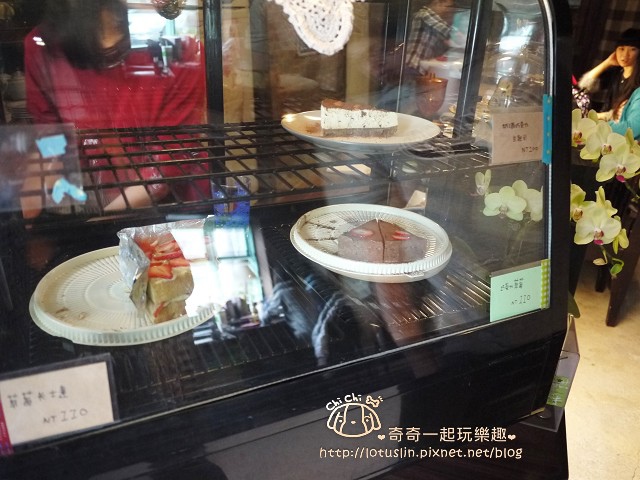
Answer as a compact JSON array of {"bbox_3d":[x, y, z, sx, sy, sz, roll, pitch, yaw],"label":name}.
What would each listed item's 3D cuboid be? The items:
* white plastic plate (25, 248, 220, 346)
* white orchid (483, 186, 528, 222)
[{"bbox_3d":[-0.251,0.064,0.701,0.250,0.020,0.250,3,25,-1],"label":"white plastic plate"},{"bbox_3d":[0.317,-0.063,0.890,0.073,0.056,0.032,12,26,18],"label":"white orchid"}]

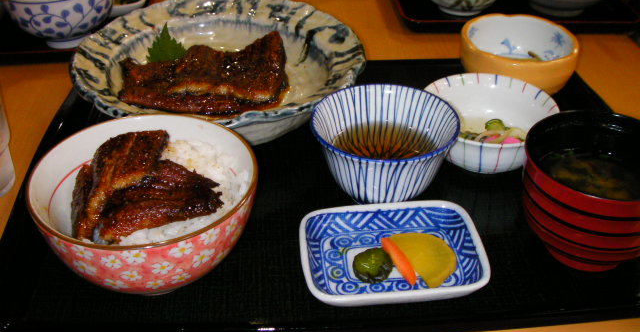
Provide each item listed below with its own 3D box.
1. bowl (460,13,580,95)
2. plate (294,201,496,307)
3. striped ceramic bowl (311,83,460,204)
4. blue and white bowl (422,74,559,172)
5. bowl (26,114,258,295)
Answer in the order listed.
[{"bbox_3d":[0.187,-0.098,0.674,0.108,0.052,0.108,1,36,0],"label":"bowl"},{"bbox_3d":[0.047,0.063,0.474,0.117,0.021,0.092,-3,36,-6],"label":"plate"},{"bbox_3d":[0.049,-0.010,0.540,0.108,0.061,0.108,1,36,0],"label":"striped ceramic bowl"},{"bbox_3d":[0.139,-0.030,0.586,0.108,0.044,0.108,1,36,0],"label":"blue and white bowl"},{"bbox_3d":[-0.109,0.036,0.461,0.140,0.076,0.140,1,36,0],"label":"bowl"}]

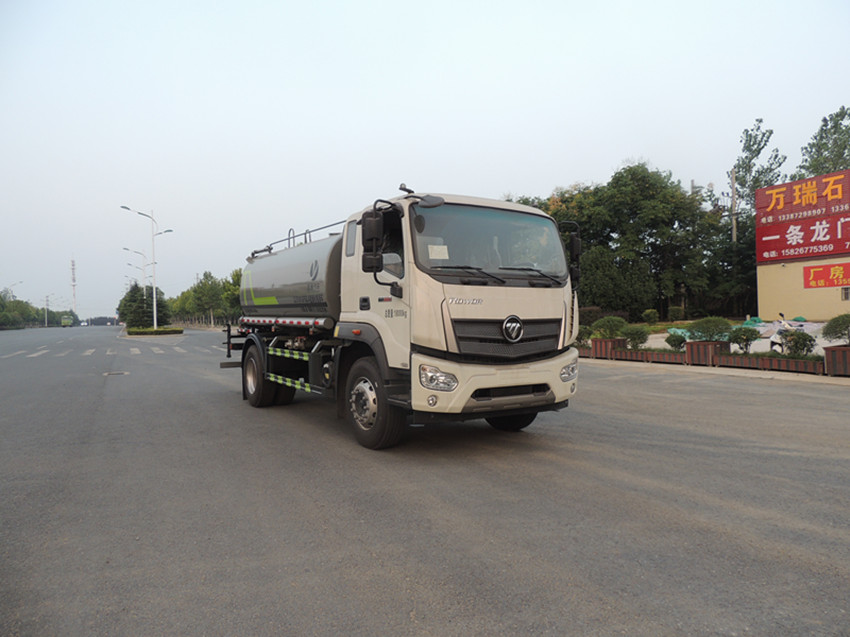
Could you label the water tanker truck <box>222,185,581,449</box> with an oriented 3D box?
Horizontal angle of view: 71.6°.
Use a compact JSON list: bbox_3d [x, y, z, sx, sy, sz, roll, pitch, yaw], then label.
[{"bbox_3d":[-1.061,0.019,9.326,2.580,2.910,7.730,-1,0,-31],"label":"water tanker truck"}]

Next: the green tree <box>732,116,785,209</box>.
[{"bbox_3d":[26.115,-7.807,46.000,4.840,15.610,4.800,-1,0,0],"label":"green tree"}]

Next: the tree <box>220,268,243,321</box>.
[{"bbox_3d":[-29.022,-3.208,90.000,4.740,8.860,4.800,-1,0,0],"label":"tree"}]

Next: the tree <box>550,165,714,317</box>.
[{"bbox_3d":[12.842,-4.773,37.000,10.680,9.800,8.500,-1,0,0],"label":"tree"}]

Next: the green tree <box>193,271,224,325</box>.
[{"bbox_3d":[-32.335,-2.912,88.000,4.780,8.510,4.800,-1,0,0],"label":"green tree"}]

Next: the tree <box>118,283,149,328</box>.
[{"bbox_3d":[-34.137,-1.405,69.000,3.750,5.860,3.800,-1,0,0],"label":"tree"}]

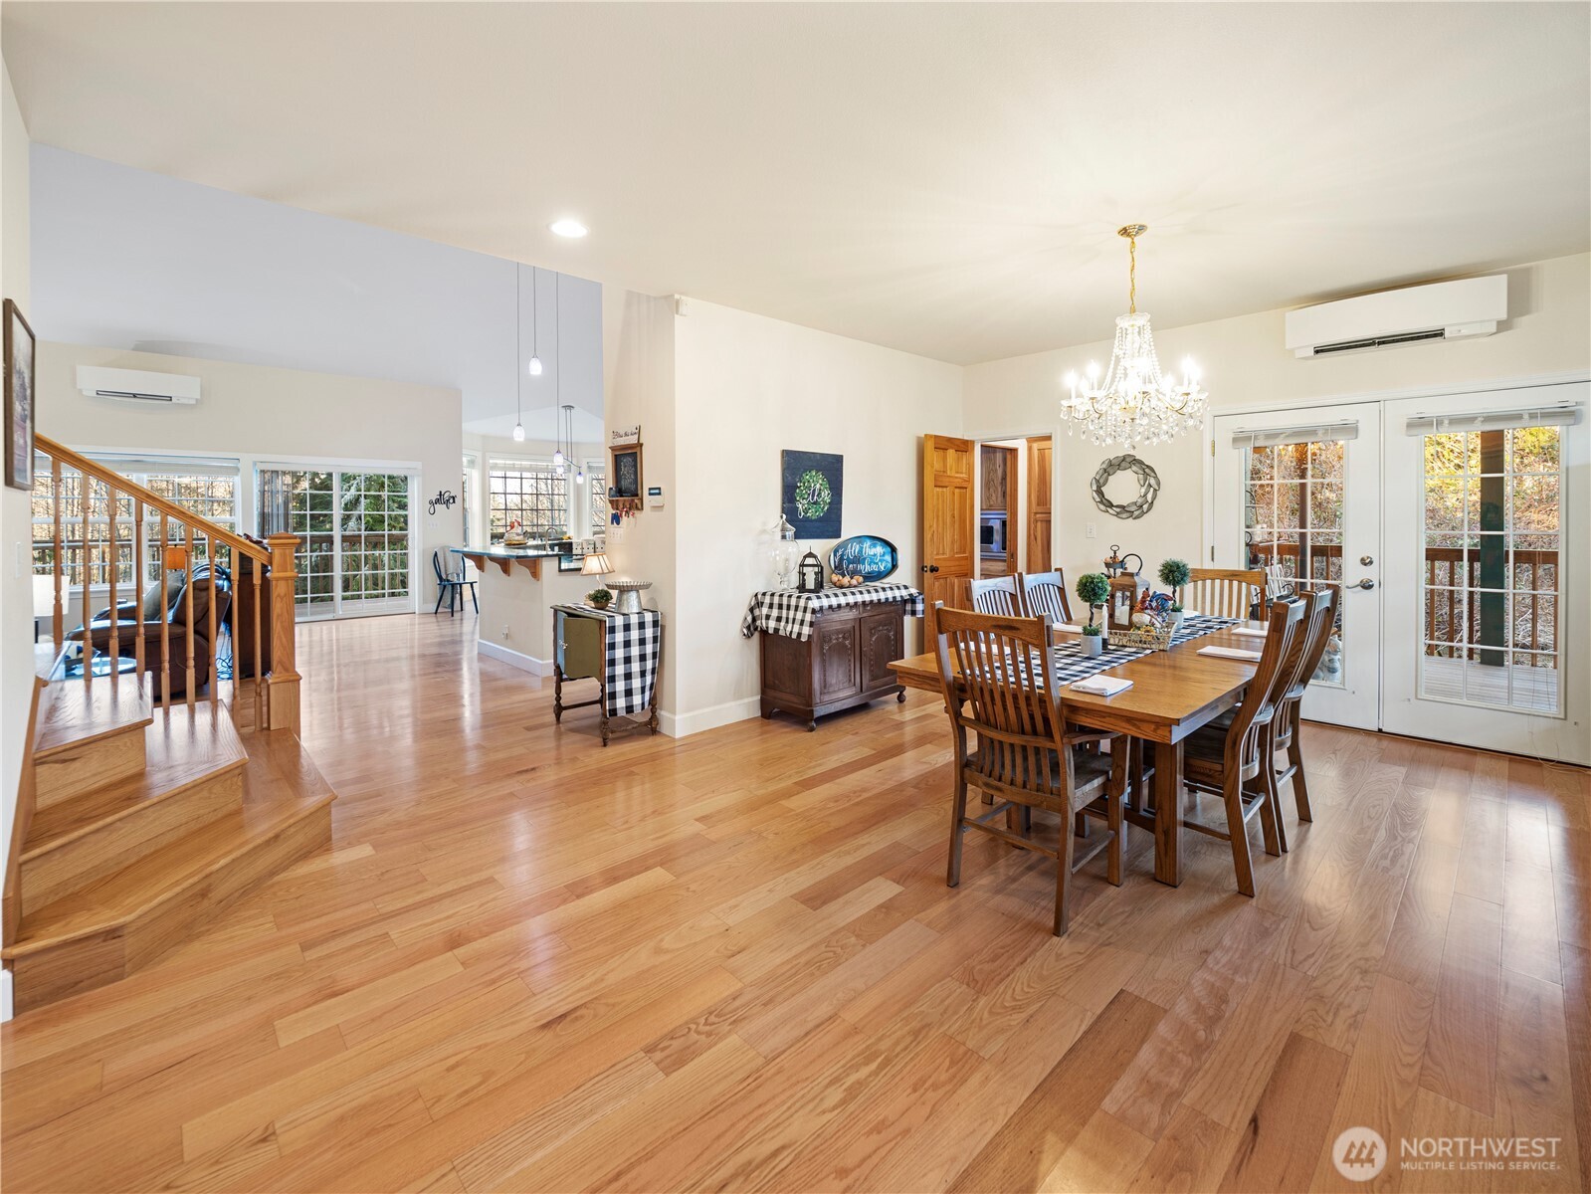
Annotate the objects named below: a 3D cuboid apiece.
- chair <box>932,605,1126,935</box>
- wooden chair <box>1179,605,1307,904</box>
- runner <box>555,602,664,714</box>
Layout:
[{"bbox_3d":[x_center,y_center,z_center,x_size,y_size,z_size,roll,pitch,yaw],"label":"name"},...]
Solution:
[{"bbox_3d":[0.888,0.561,2.428,0.561,1.087,0.499,-6,8,-44],"label":"chair"},{"bbox_3d":[1.667,0.513,2.578,0.469,1.061,0.571,-4,6,-43],"label":"wooden chair"},{"bbox_3d":[-1.277,0.384,4.258,0.370,0.622,0.674,-6,8,-44],"label":"runner"}]

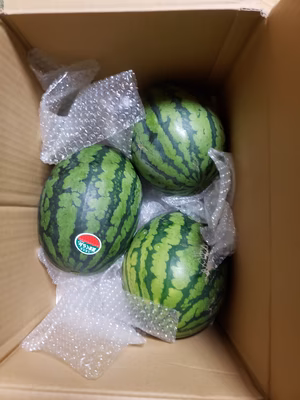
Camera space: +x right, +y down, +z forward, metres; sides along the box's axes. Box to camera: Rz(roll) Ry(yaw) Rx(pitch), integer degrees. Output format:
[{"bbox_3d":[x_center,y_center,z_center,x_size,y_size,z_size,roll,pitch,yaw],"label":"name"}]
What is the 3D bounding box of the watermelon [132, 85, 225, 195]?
[{"bbox_3d":[0.041,-0.090,0.462,0.142,0.142,0.182,-24,72,0],"label":"watermelon"}]

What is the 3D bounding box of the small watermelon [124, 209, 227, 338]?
[{"bbox_3d":[0.038,0.112,0.459,0.156,0.156,0.187,7,84,0],"label":"small watermelon"}]

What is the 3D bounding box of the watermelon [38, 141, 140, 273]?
[{"bbox_3d":[-0.089,0.013,0.462,0.150,0.150,0.200,13,82,0],"label":"watermelon"}]

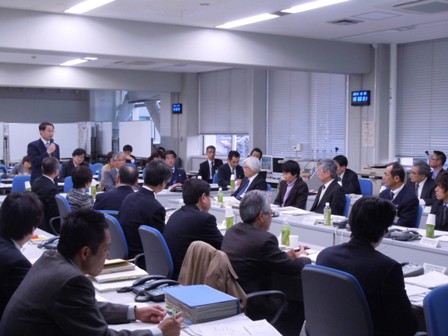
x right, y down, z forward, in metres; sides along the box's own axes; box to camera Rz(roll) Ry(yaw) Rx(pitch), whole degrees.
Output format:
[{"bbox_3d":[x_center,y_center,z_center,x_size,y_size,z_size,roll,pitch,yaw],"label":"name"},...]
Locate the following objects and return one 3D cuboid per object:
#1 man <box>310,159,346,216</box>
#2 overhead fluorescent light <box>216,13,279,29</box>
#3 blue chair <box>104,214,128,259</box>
[{"bbox_3d":[0.973,0.544,7.140,0.720,1.255,0.480,-1,3,-32],"label":"man"},{"bbox_3d":[0.279,-1.761,8.442,0.230,0.070,1.180,-1,3,-32],"label":"overhead fluorescent light"},{"bbox_3d":[-0.641,0.795,5.353,0.580,0.900,0.580,-1,3,-31],"label":"blue chair"}]

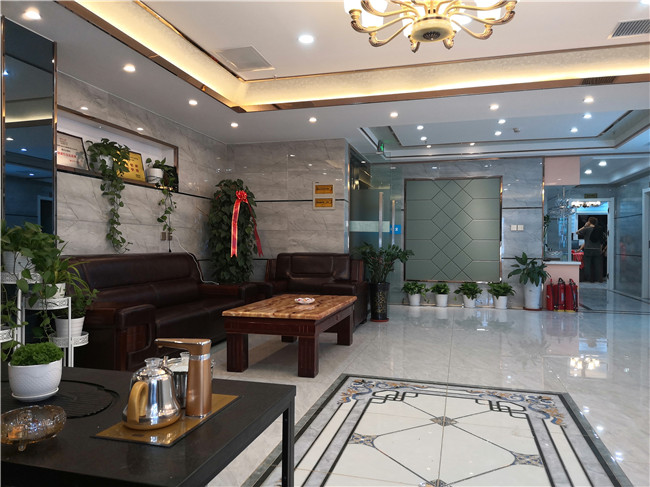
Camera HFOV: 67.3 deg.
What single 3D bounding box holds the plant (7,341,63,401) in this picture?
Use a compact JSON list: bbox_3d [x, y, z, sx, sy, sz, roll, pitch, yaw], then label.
[{"bbox_3d":[-0.824,0.354,1.390,0.140,0.148,0.140,0,0,15],"label":"plant"}]

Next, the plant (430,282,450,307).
[{"bbox_3d":[1.946,0.858,8.145,0.340,0.400,0.330,0,0,16],"label":"plant"}]

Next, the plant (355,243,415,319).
[{"bbox_3d":[0.811,0.528,6.706,0.770,1.050,0.700,0,0,16],"label":"plant"}]

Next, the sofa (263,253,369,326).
[{"bbox_3d":[-0.227,0.589,6.185,1.400,0.920,0.860,0,0,16],"label":"sofa"}]

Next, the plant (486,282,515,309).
[{"bbox_3d":[2.789,0.824,7.720,0.420,0.415,0.400,0,0,15],"label":"plant"}]

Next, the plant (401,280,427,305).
[{"bbox_3d":[1.497,0.847,8.249,0.450,0.420,0.400,0,0,16],"label":"plant"}]

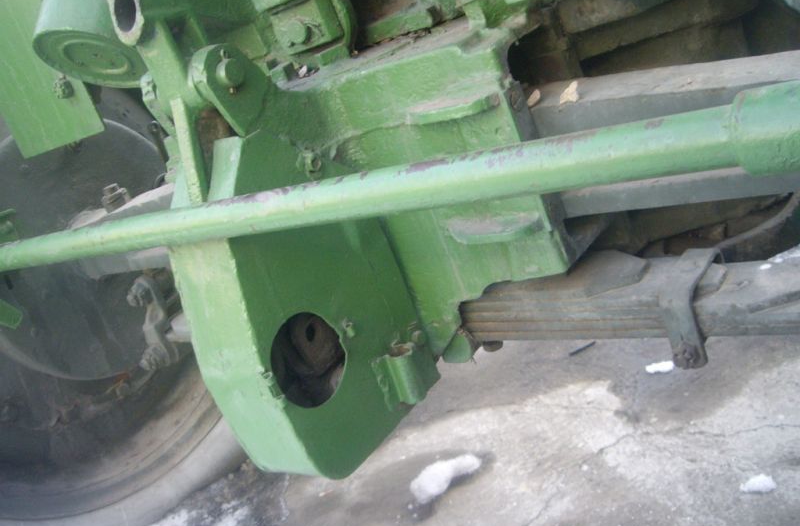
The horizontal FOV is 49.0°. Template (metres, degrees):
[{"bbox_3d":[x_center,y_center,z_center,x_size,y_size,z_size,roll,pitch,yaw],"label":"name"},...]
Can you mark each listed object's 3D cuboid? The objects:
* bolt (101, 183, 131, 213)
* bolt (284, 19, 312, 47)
[{"bbox_3d":[-0.415,-0.094,1.280,0.037,0.034,0.037,-20,20,0],"label":"bolt"},{"bbox_3d":[-0.119,-0.269,1.030,0.025,0.025,0.013,-9,23,28],"label":"bolt"}]

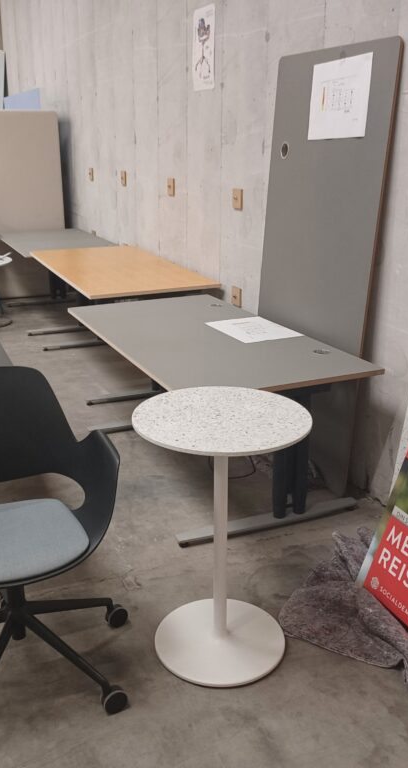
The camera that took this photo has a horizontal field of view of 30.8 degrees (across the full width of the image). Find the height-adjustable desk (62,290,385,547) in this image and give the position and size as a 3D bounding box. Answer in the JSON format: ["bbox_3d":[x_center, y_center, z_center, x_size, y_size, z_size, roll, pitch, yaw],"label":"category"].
[{"bbox_3d":[-0.011,0.087,3.408,0.800,0.650,1.580,-9,21,-23],"label":"height-adjustable desk"}]

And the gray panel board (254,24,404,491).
[{"bbox_3d":[0.487,-0.502,3.308,0.026,1.838,0.858,-5,19,-25],"label":"gray panel board"}]

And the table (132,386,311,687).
[{"bbox_3d":[0.051,0.448,2.189,0.500,0.759,0.500,0,19,1],"label":"table"}]

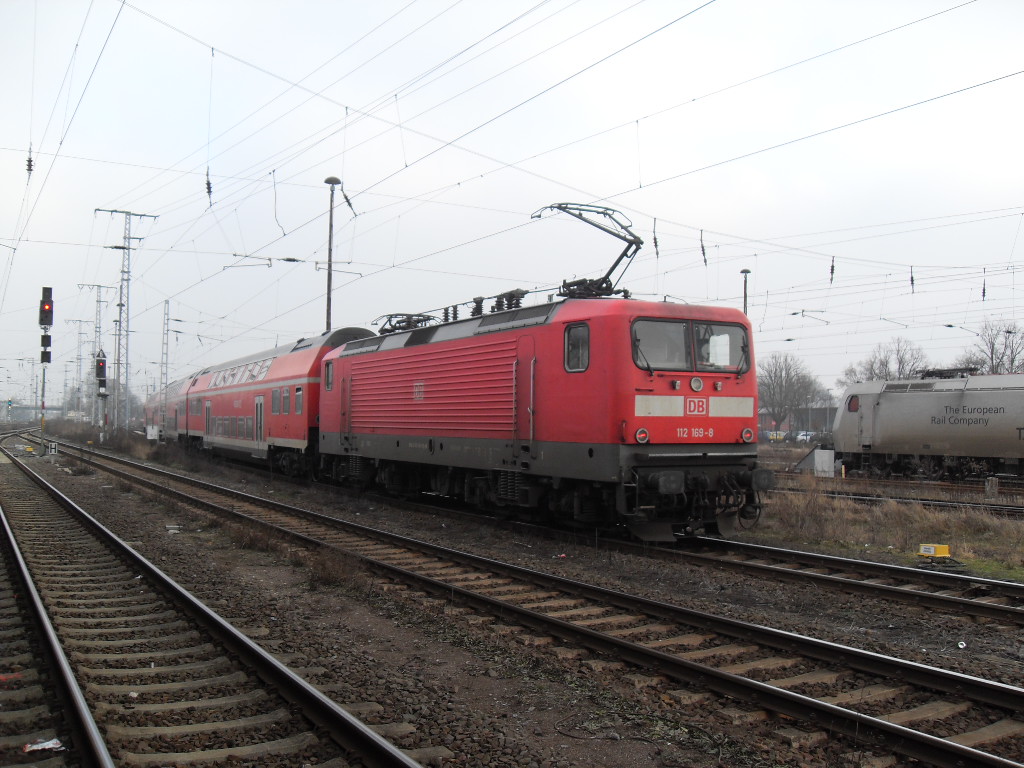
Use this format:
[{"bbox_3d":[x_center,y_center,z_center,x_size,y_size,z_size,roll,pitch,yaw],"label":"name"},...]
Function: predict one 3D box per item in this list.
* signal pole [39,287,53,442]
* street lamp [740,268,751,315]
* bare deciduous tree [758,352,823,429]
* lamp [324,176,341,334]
[{"bbox_3d":[-25.655,-0.728,55.184,0.750,9.230,0.600,2,-3,-26],"label":"signal pole"},{"bbox_3d":[13.778,-1.157,59.265,0.630,11.300,0.630,2,-3,-29],"label":"street lamp"},{"bbox_3d":[34.504,1.735,130.234,10.300,11.780,10.300,2,-3,-29],"label":"bare deciduous tree"},{"bbox_3d":[-6.872,-2.208,38.028,0.630,11.300,0.630,2,-3,-29],"label":"lamp"}]

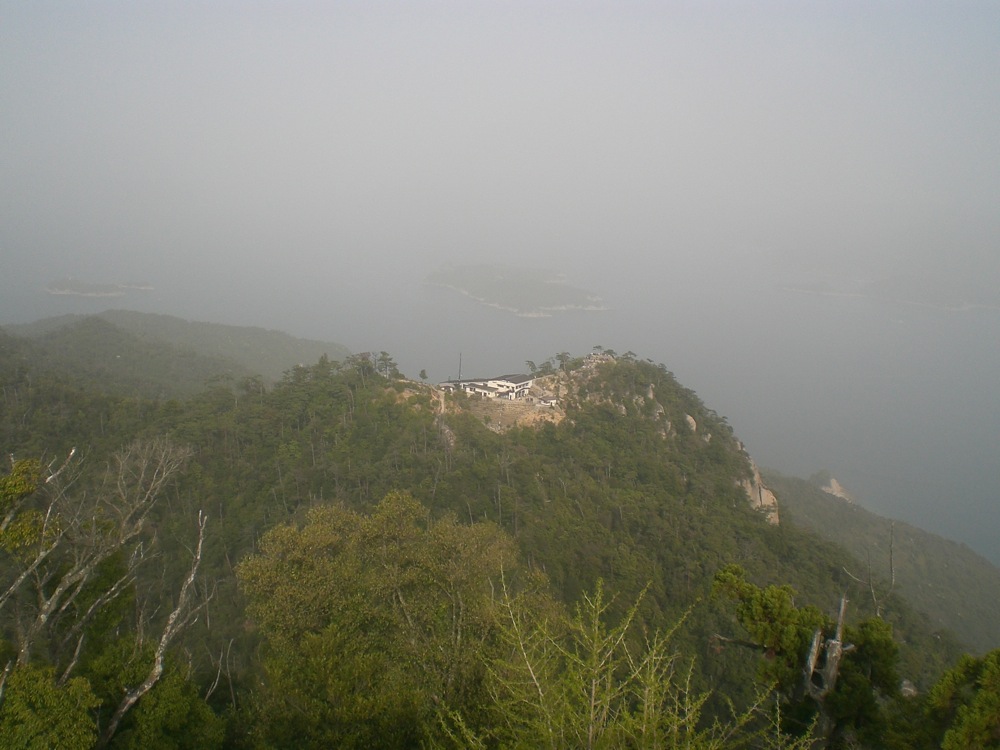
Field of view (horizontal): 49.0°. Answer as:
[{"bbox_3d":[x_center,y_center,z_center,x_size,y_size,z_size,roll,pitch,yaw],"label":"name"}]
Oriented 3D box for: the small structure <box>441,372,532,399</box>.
[{"bbox_3d":[-6.750,4.870,599.300,46.000,9.500,21.000,7,11,29],"label":"small structure"}]

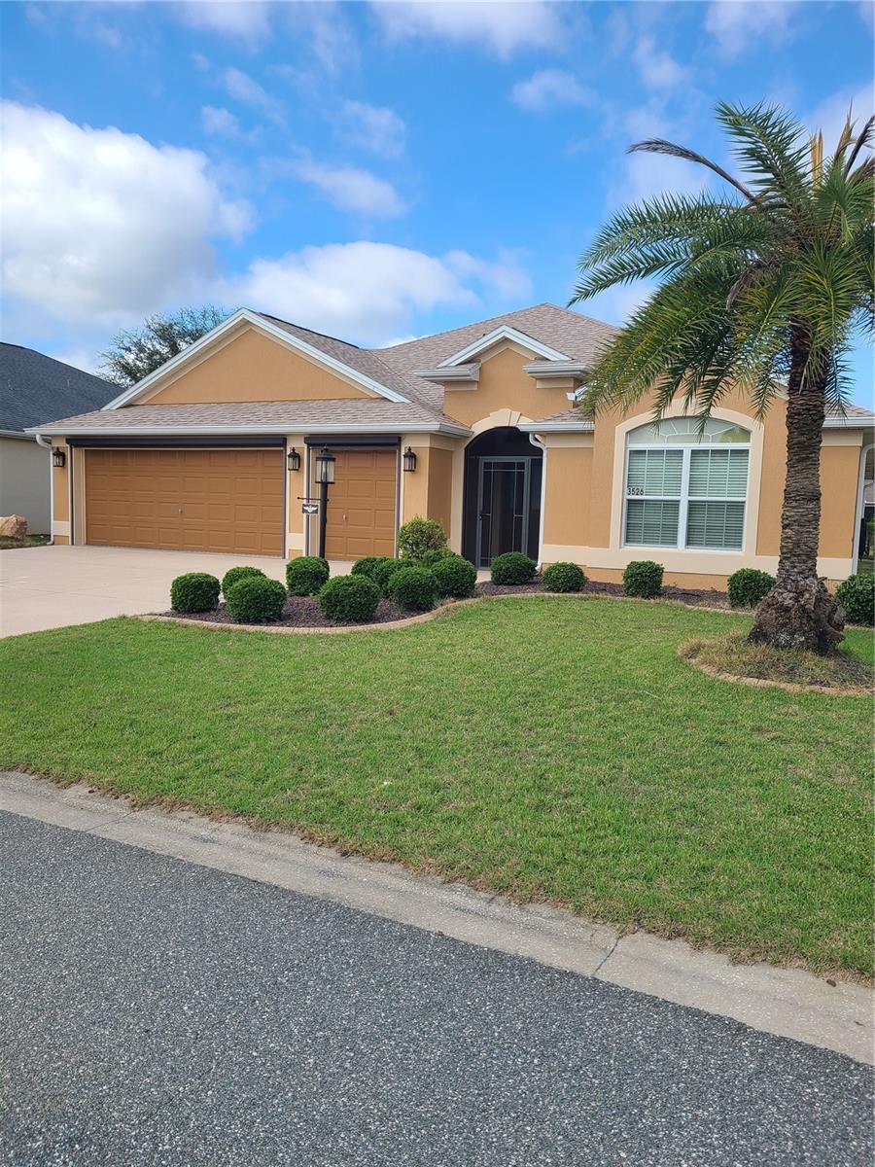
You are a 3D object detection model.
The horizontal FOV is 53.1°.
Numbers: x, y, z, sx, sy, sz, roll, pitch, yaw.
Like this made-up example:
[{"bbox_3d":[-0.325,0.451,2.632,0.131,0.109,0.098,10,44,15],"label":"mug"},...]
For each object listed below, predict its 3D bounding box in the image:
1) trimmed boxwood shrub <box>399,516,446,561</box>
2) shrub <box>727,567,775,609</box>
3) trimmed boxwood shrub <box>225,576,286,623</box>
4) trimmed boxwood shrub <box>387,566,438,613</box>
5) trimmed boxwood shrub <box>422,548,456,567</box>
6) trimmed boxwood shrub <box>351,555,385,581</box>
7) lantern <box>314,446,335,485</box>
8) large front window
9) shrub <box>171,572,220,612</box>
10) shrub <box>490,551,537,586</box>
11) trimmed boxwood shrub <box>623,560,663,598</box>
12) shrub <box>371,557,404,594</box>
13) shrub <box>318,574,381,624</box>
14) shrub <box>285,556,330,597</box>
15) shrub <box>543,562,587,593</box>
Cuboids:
[{"bbox_3d":[-0.261,-0.634,14.643,0.810,0.955,0.810,2,5,0],"label":"trimmed boxwood shrub"},{"bbox_3d":[4.327,0.056,11.960,0.677,0.508,0.677,4,6,20],"label":"shrub"},{"bbox_3d":[-2.113,0.164,10.172,0.714,0.489,0.714,2,5,0],"label":"trimmed boxwood shrub"},{"bbox_3d":[-0.298,0.057,11.375,0.668,0.531,0.668,2,5,-1],"label":"trimmed boxwood shrub"},{"bbox_3d":[0.124,-0.258,13.726,0.694,0.580,0.694,2,5,0],"label":"trimmed boxwood shrub"},{"bbox_3d":[-0.932,-0.133,12.955,0.647,0.497,0.647,1,5,-4],"label":"trimmed boxwood shrub"},{"bbox_3d":[-1.599,-1.678,12.400,0.265,0.550,0.265,4,6,25],"label":"lantern"},{"bbox_3d":[3.676,-1.472,13.114,1.850,2.000,0.100,4,6,25],"label":"large front window"},{"bbox_3d":[-3.026,0.104,10.980,0.615,0.466,0.615,0,5,-15],"label":"shrub"},{"bbox_3d":[1.169,-0.241,13.522,0.697,0.494,0.697,2,5,0],"label":"shrub"},{"bbox_3d":[3.035,-0.069,12.845,0.578,0.502,0.578,3,5,13],"label":"trimmed boxwood shrub"},{"bbox_3d":[-0.616,-0.103,12.421,0.620,0.469,0.620,2,5,0],"label":"shrub"},{"bbox_3d":[-1.029,0.161,10.223,0.700,0.505,0.700,2,5,0],"label":"shrub"},{"bbox_3d":[-1.819,-0.122,12.273,0.599,0.520,0.599,2,5,0],"label":"shrub"},{"bbox_3d":[1.942,-0.099,13.293,0.686,0.421,0.686,2,5,8],"label":"shrub"}]

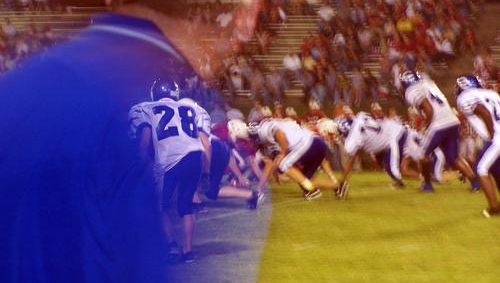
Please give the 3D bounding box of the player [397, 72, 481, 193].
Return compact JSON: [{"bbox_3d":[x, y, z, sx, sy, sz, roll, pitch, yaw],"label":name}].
[{"bbox_3d":[2.666,-0.133,28.100,1.020,1.700,0.750,1,2,24],"label":"player"}]

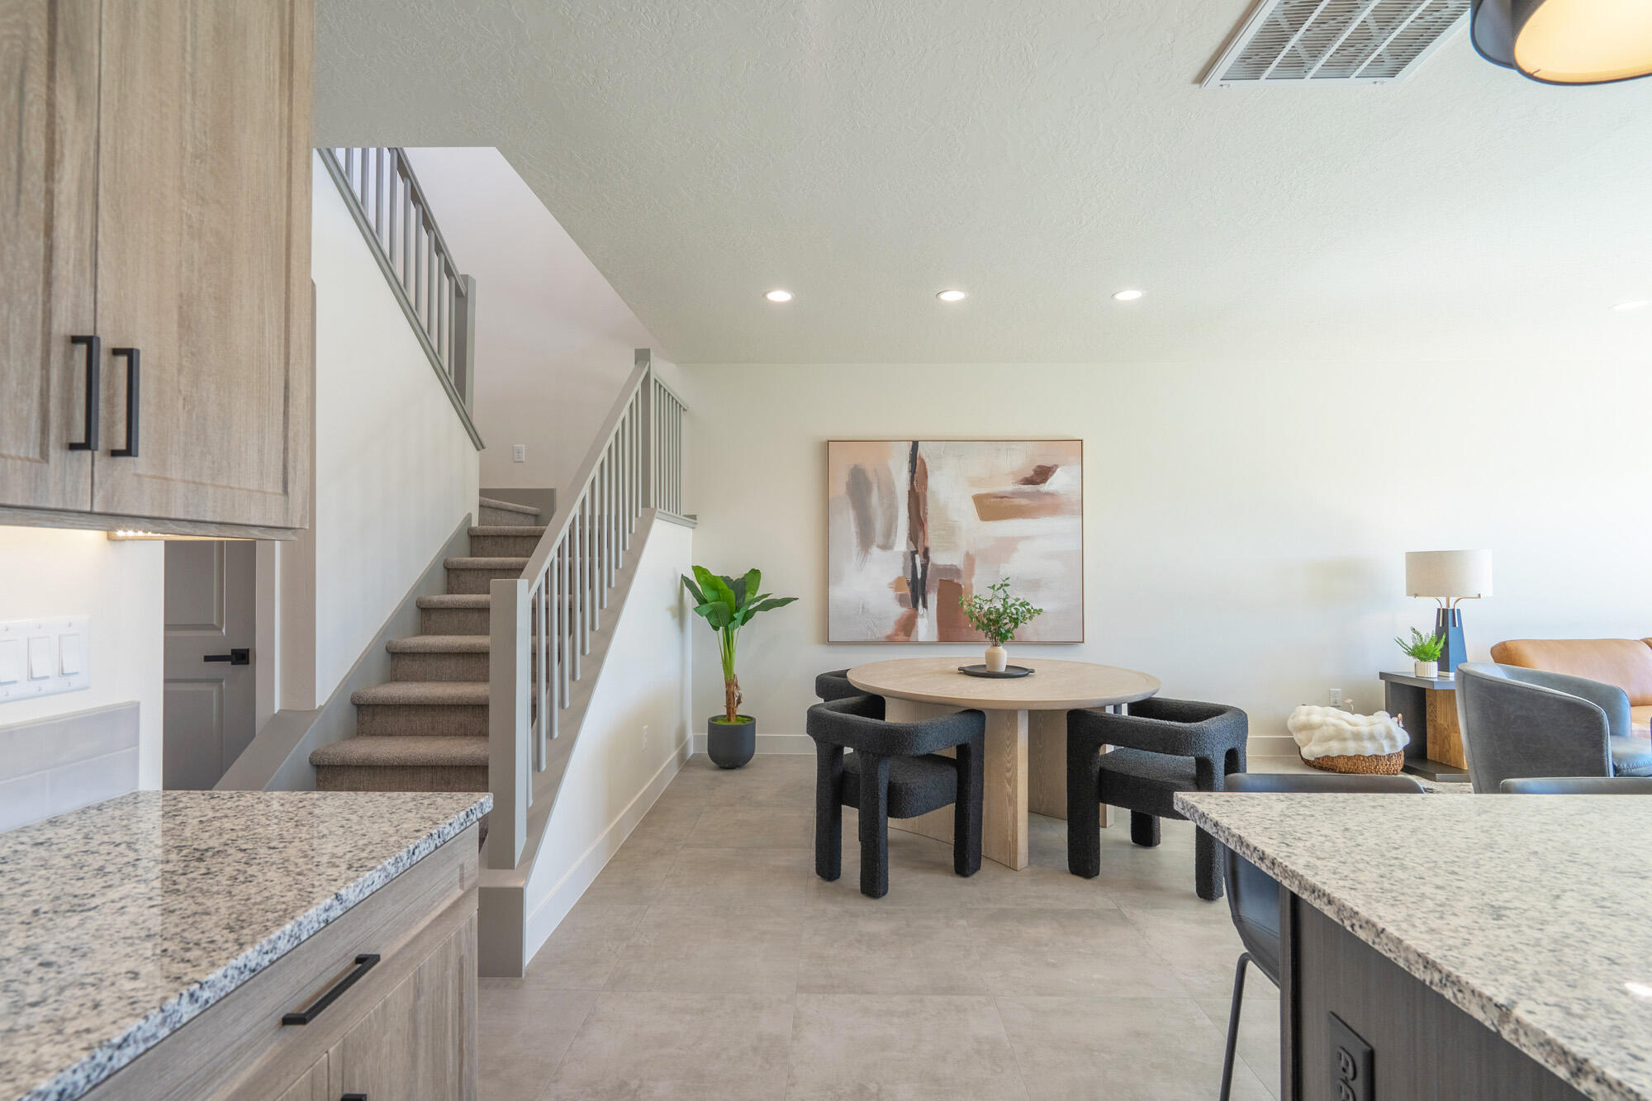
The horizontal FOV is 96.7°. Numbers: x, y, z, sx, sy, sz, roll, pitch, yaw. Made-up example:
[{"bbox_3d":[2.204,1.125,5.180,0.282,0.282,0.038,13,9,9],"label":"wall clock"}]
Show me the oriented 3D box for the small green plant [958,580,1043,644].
[{"bbox_3d":[0.910,0.322,3.815,0.430,0.355,0.400,0,-1,1],"label":"small green plant"}]

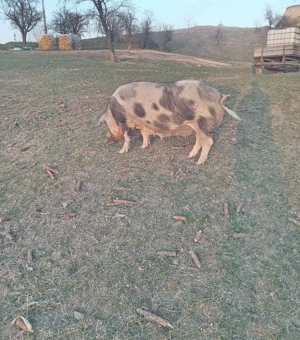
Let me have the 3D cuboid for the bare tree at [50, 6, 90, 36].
[{"bbox_3d":[-7.065,-13.005,26.000,3.420,3.469,3.078,-1,17,0],"label":"bare tree"}]

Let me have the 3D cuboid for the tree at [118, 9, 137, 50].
[{"bbox_3d":[-1.904,-12.158,25.000,1.471,3.687,1.471,-1,17,0],"label":"tree"}]

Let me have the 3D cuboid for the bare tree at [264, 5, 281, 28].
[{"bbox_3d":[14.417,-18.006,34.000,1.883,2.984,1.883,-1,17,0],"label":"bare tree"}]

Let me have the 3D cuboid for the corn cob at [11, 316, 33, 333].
[{"bbox_3d":[-0.658,0.799,1.492,0.157,0.050,0.070,13,26,29],"label":"corn cob"}]

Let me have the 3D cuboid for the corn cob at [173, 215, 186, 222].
[{"bbox_3d":[0.253,0.411,2.434,0.108,0.036,0.036,5,23,11],"label":"corn cob"}]

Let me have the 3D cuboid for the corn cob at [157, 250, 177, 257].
[{"bbox_3d":[0.118,0.585,2.021,0.137,0.034,0.034,3,23,7],"label":"corn cob"}]

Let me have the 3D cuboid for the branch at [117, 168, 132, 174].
[{"bbox_3d":[-0.252,0.010,2.887,0.159,0.032,0.035,-12,25,-27],"label":"branch"}]

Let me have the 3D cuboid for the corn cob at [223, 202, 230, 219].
[{"bbox_3d":[0.580,0.304,2.172,0.040,0.036,0.215,3,23,8],"label":"corn cob"}]

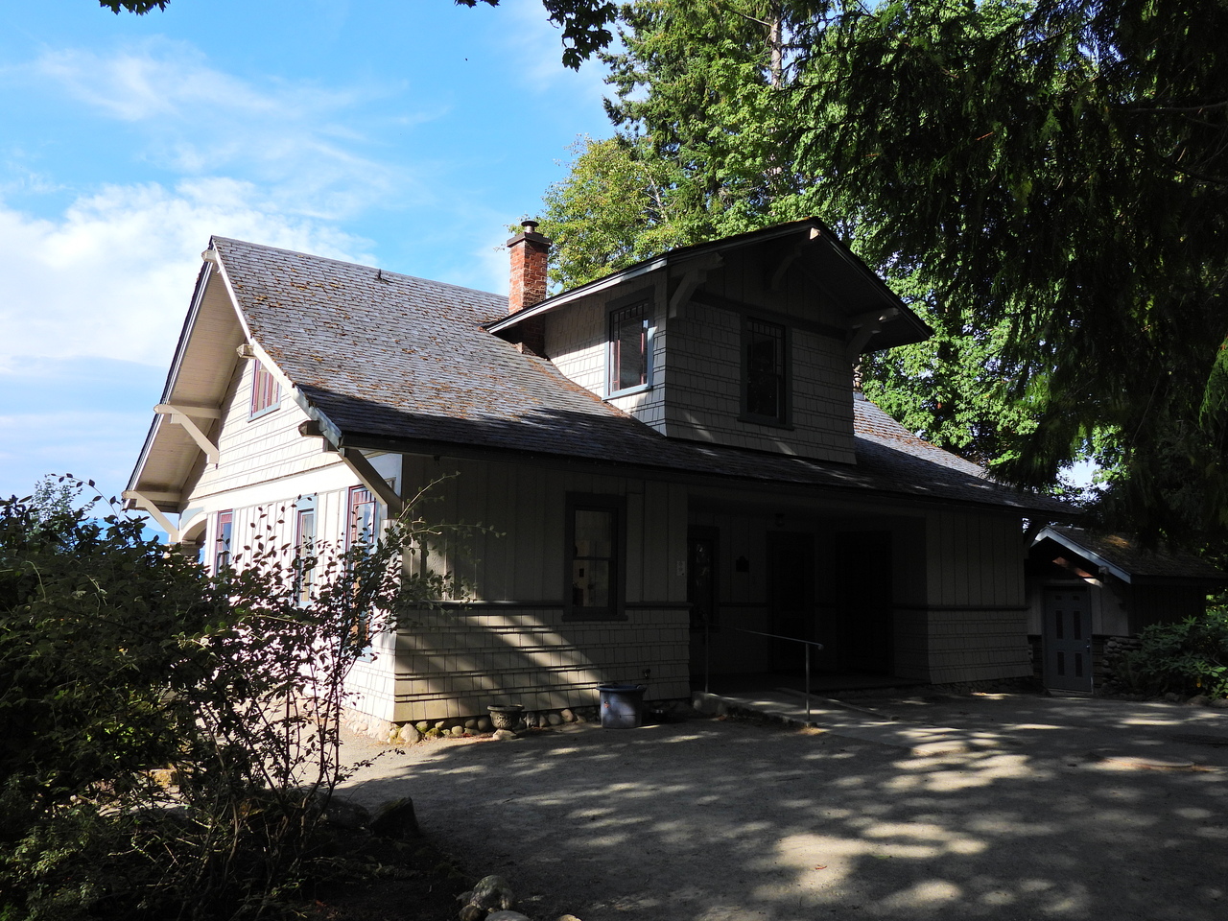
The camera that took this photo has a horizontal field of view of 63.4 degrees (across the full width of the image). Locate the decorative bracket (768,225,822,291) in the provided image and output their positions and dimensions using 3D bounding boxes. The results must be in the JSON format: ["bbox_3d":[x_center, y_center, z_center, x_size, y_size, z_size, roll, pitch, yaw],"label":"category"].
[{"bbox_3d":[2.552,-2.862,14.167,0.148,0.704,0.985,6,-9,-36],"label":"decorative bracket"}]

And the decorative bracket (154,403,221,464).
[{"bbox_3d":[-7.106,-0.418,16.491,1.074,0.906,0.153,6,-9,-36],"label":"decorative bracket"}]

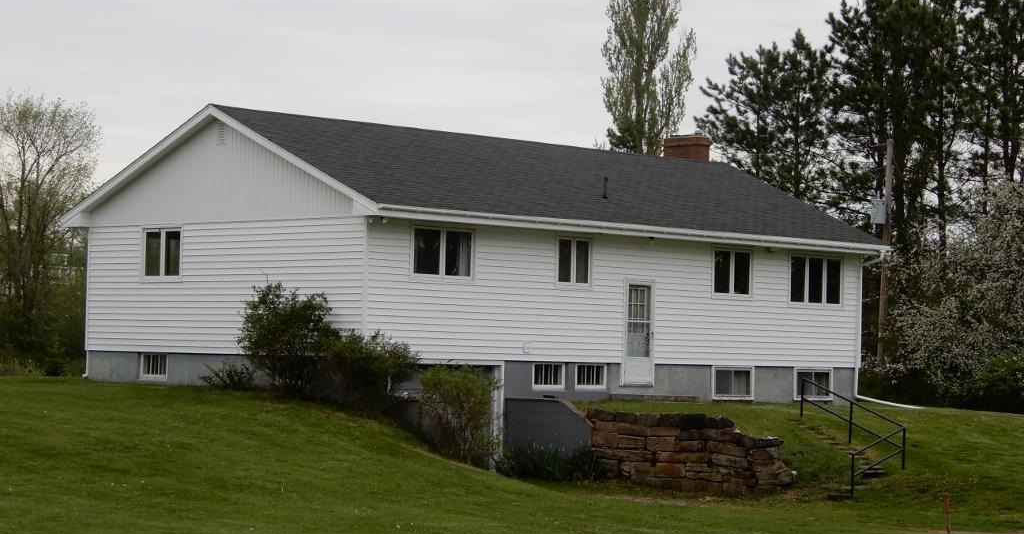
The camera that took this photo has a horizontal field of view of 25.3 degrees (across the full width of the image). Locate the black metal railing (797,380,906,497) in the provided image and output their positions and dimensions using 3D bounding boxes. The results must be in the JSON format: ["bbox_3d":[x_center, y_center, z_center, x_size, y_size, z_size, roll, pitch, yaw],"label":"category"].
[{"bbox_3d":[5.790,3.100,41.750,1.550,2.060,2.650,3,-3,-40],"label":"black metal railing"}]

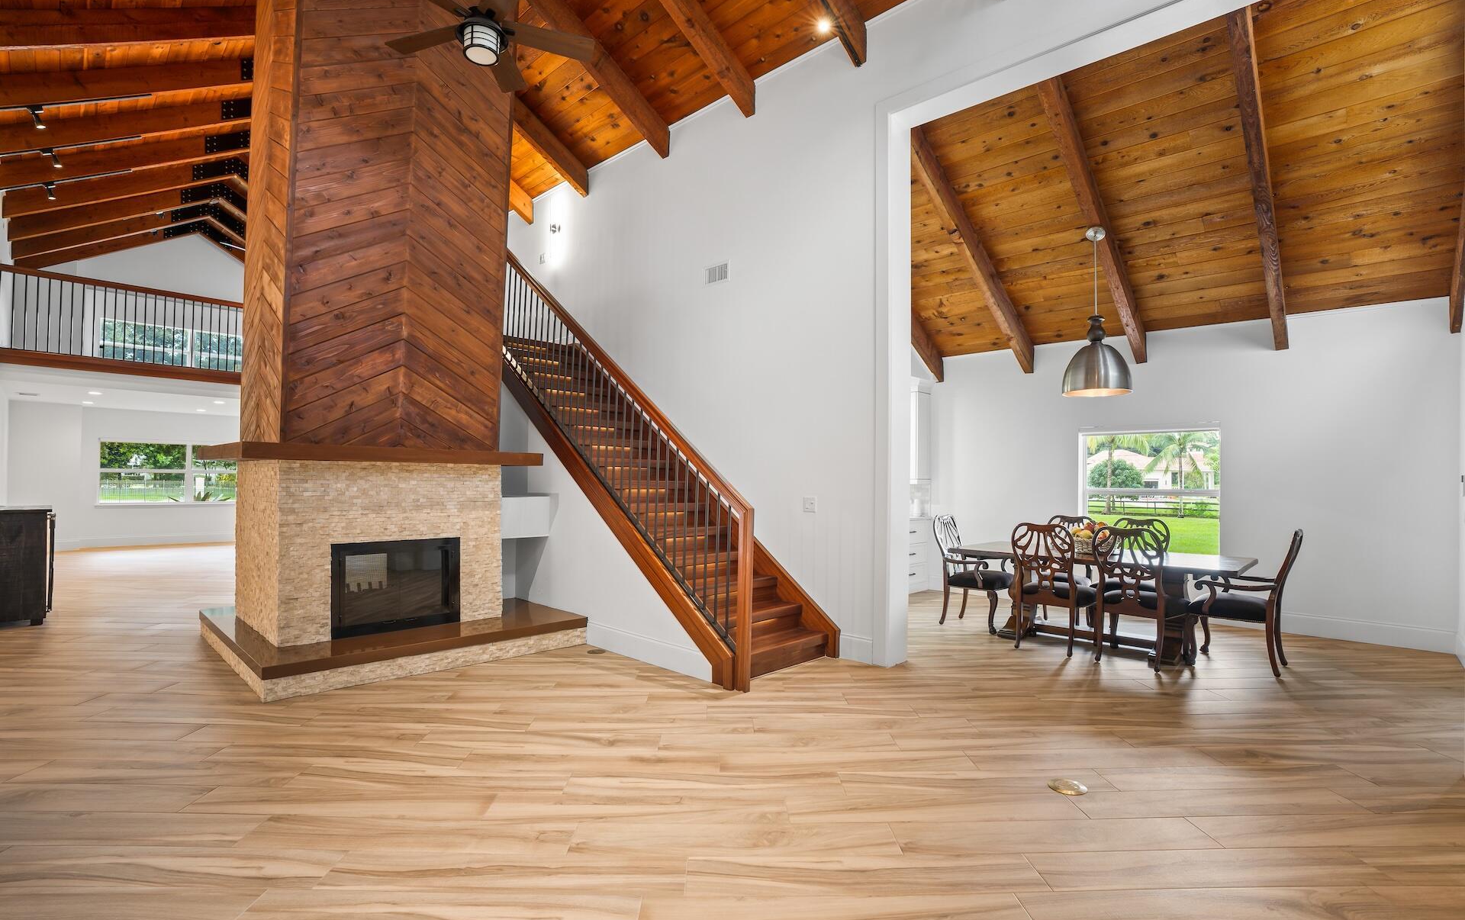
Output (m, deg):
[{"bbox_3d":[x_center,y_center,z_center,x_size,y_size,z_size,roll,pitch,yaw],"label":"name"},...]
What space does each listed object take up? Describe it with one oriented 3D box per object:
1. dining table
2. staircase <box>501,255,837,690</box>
[{"bbox_3d":[3.206,1.229,5.801,2.182,0.769,1.112,-1,-2,42],"label":"dining table"},{"bbox_3d":[-0.892,-0.441,6.085,4.003,4.003,1.181,-1,-2,44],"label":"staircase"}]

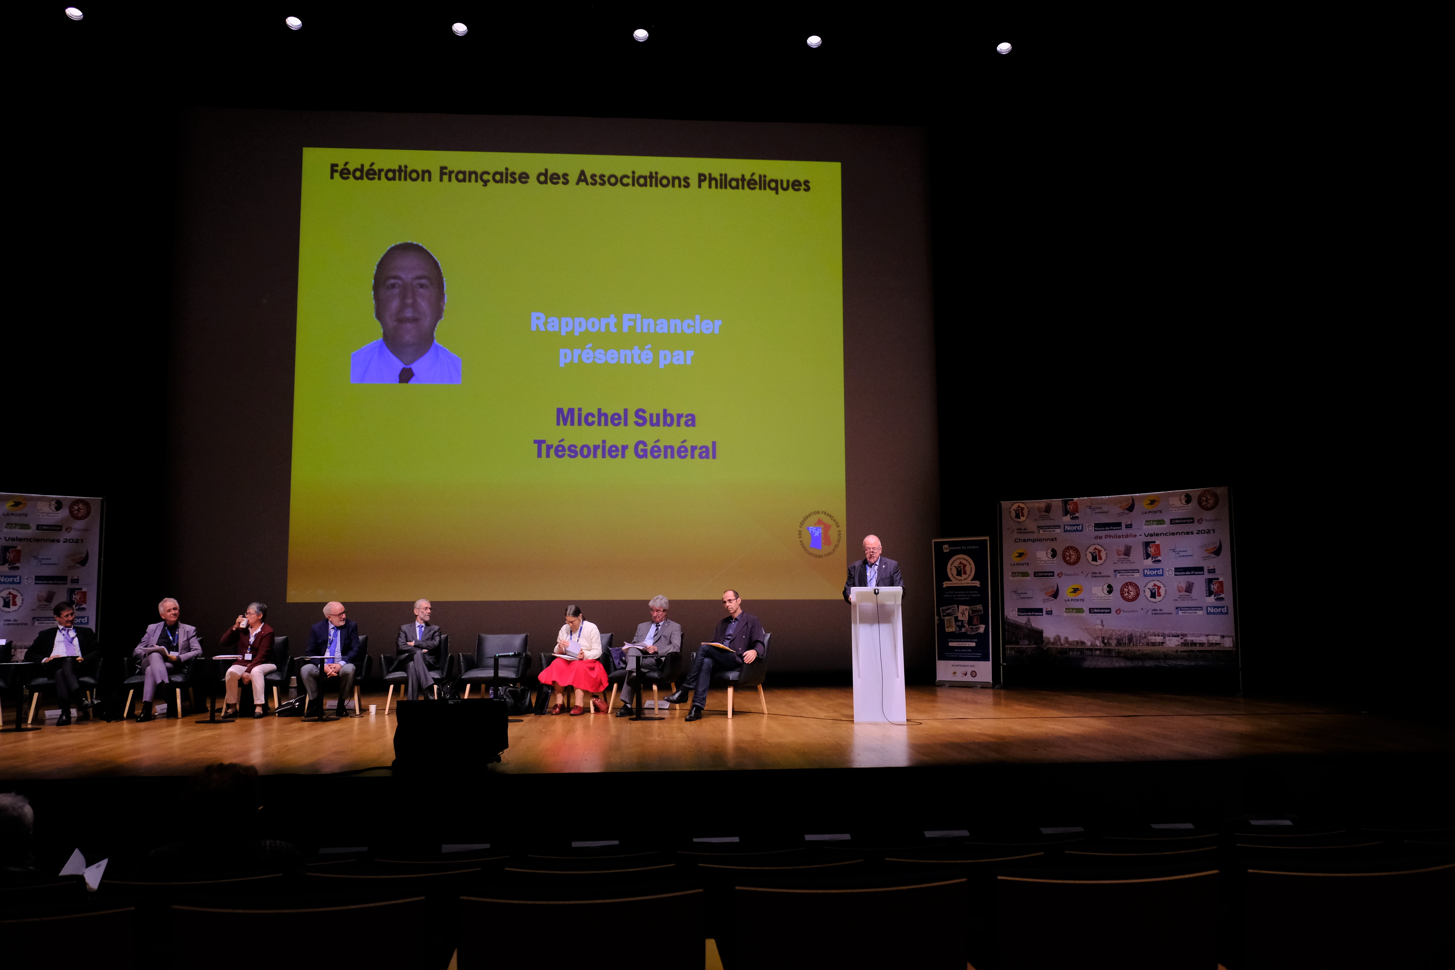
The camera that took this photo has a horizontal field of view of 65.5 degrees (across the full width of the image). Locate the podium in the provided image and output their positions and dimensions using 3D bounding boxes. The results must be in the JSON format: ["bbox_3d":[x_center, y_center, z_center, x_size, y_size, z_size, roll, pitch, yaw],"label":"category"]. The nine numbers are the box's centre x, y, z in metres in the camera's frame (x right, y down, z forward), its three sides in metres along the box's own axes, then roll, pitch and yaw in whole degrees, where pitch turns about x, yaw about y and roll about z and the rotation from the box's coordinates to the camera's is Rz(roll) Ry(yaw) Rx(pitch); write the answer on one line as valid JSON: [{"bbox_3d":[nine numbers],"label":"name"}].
[{"bbox_3d":[1.446,1.640,11.006,0.480,1.280,0.420,0,-6,0],"label":"podium"}]

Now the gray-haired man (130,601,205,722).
[{"bbox_3d":[-5.791,1.792,11.784,0.600,1.230,0.860,0,-6,-6],"label":"gray-haired man"}]

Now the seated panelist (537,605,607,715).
[{"bbox_3d":[-1.616,1.792,11.810,0.650,1.130,0.820,-1,-6,9],"label":"seated panelist"}]

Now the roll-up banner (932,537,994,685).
[{"bbox_3d":[3.273,1.750,15.594,0.820,2.040,0.200,-4,-7,32],"label":"roll-up banner"}]

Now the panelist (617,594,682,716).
[{"bbox_3d":[-0.812,1.793,12.010,0.580,1.220,0.860,-3,-7,22],"label":"panelist"}]

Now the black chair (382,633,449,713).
[{"bbox_3d":[-3.245,1.981,11.908,0.680,0.800,0.660,0,-6,-3],"label":"black chair"}]

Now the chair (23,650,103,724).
[{"bbox_3d":[-6.646,1.946,11.361,0.680,0.800,0.660,3,-7,-28],"label":"chair"}]

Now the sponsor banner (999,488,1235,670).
[{"bbox_3d":[4.947,1.240,14.610,2.930,2.230,0.050,-4,-7,32],"label":"sponsor banner"}]

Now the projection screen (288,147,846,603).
[{"bbox_3d":[-2.159,-1.577,15.991,7.695,6.403,0.050,0,-6,-4],"label":"projection screen"}]

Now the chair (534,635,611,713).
[{"bbox_3d":[-1.618,1.974,11.957,0.680,0.800,0.660,-2,-6,11],"label":"chair"}]

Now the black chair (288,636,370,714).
[{"bbox_3d":[-4.196,2.045,12.203,0.700,0.800,0.680,0,-6,-7],"label":"black chair"}]

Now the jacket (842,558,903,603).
[{"bbox_3d":[1.408,1.064,10.942,0.570,0.760,0.360,-1,-6,2],"label":"jacket"}]

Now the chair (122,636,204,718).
[{"bbox_3d":[-5.891,2.026,11.937,0.700,0.800,0.680,0,-6,-3],"label":"chair"}]

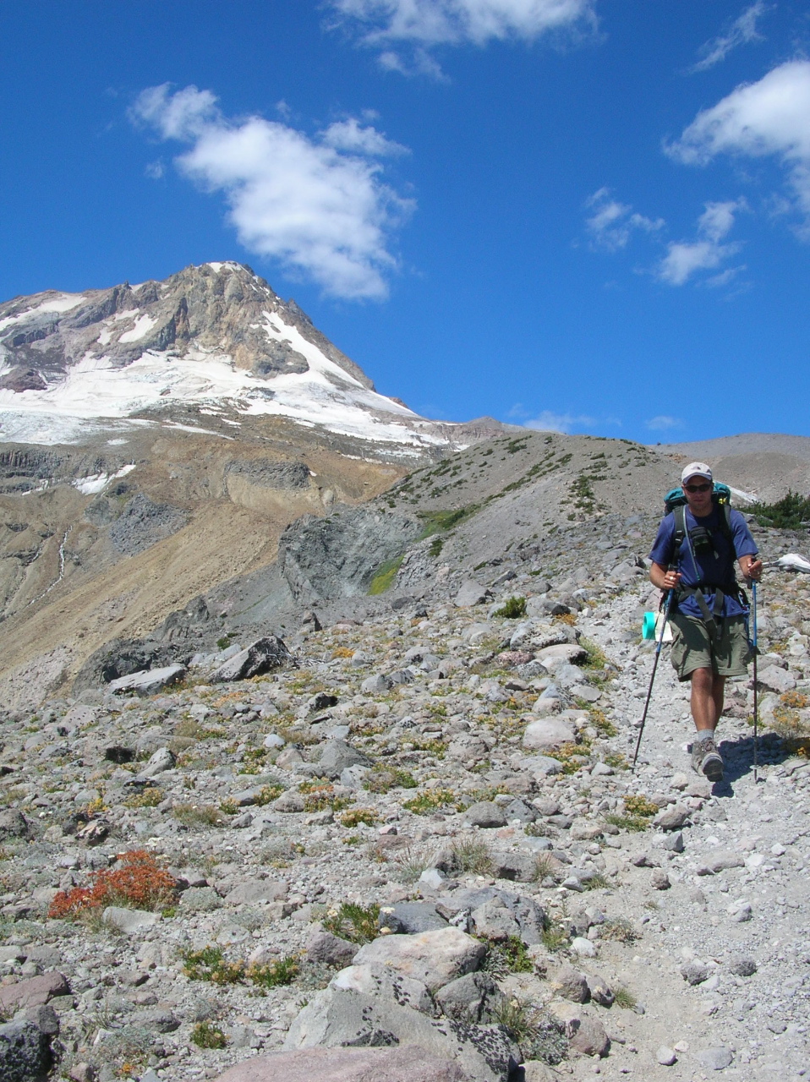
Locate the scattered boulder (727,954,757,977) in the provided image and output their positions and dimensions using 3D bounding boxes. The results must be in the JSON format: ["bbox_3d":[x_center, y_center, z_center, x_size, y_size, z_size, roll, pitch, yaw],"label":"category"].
[{"bbox_3d":[1.125,1.418,3.650,0.096,0.070,0.090,0,-3,0],"label":"scattered boulder"}]

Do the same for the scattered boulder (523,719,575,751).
[{"bbox_3d":[0.890,1.198,6.750,0.325,0.185,0.260,0,-3,0],"label":"scattered boulder"}]

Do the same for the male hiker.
[{"bbox_3d":[1.713,0.462,6.250,0.650,1.800,0.750,-1,-3,13],"label":"male hiker"}]

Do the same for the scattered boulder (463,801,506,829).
[{"bbox_3d":[0.392,1.346,5.366,0.207,0.123,0.165,0,-6,4],"label":"scattered boulder"}]

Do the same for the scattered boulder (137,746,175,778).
[{"bbox_3d":[-1.480,1.318,6.522,0.226,0.185,0.181,1,-6,-13],"label":"scattered boulder"}]

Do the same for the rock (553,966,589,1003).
[{"bbox_3d":[0.529,1.411,3.480,0.118,0.112,0.115,0,-3,0],"label":"rock"}]

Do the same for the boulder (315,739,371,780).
[{"bbox_3d":[-0.367,1.290,6.462,0.329,0.230,0.279,0,-6,-3],"label":"boulder"}]

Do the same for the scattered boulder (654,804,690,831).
[{"bbox_3d":[1.281,1.326,5.252,0.173,0.122,0.130,-1,-6,14],"label":"scattered boulder"}]

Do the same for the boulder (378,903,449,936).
[{"bbox_3d":[0.033,1.411,4.050,0.260,0.145,0.220,0,-3,0],"label":"boulder"}]

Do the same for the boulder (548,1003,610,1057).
[{"bbox_3d":[0.502,1.413,3.162,0.173,0.129,0.156,-1,-6,9],"label":"boulder"}]

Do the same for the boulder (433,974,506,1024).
[{"bbox_3d":[0.207,1.442,3.450,0.230,0.155,0.200,0,-3,0],"label":"boulder"}]

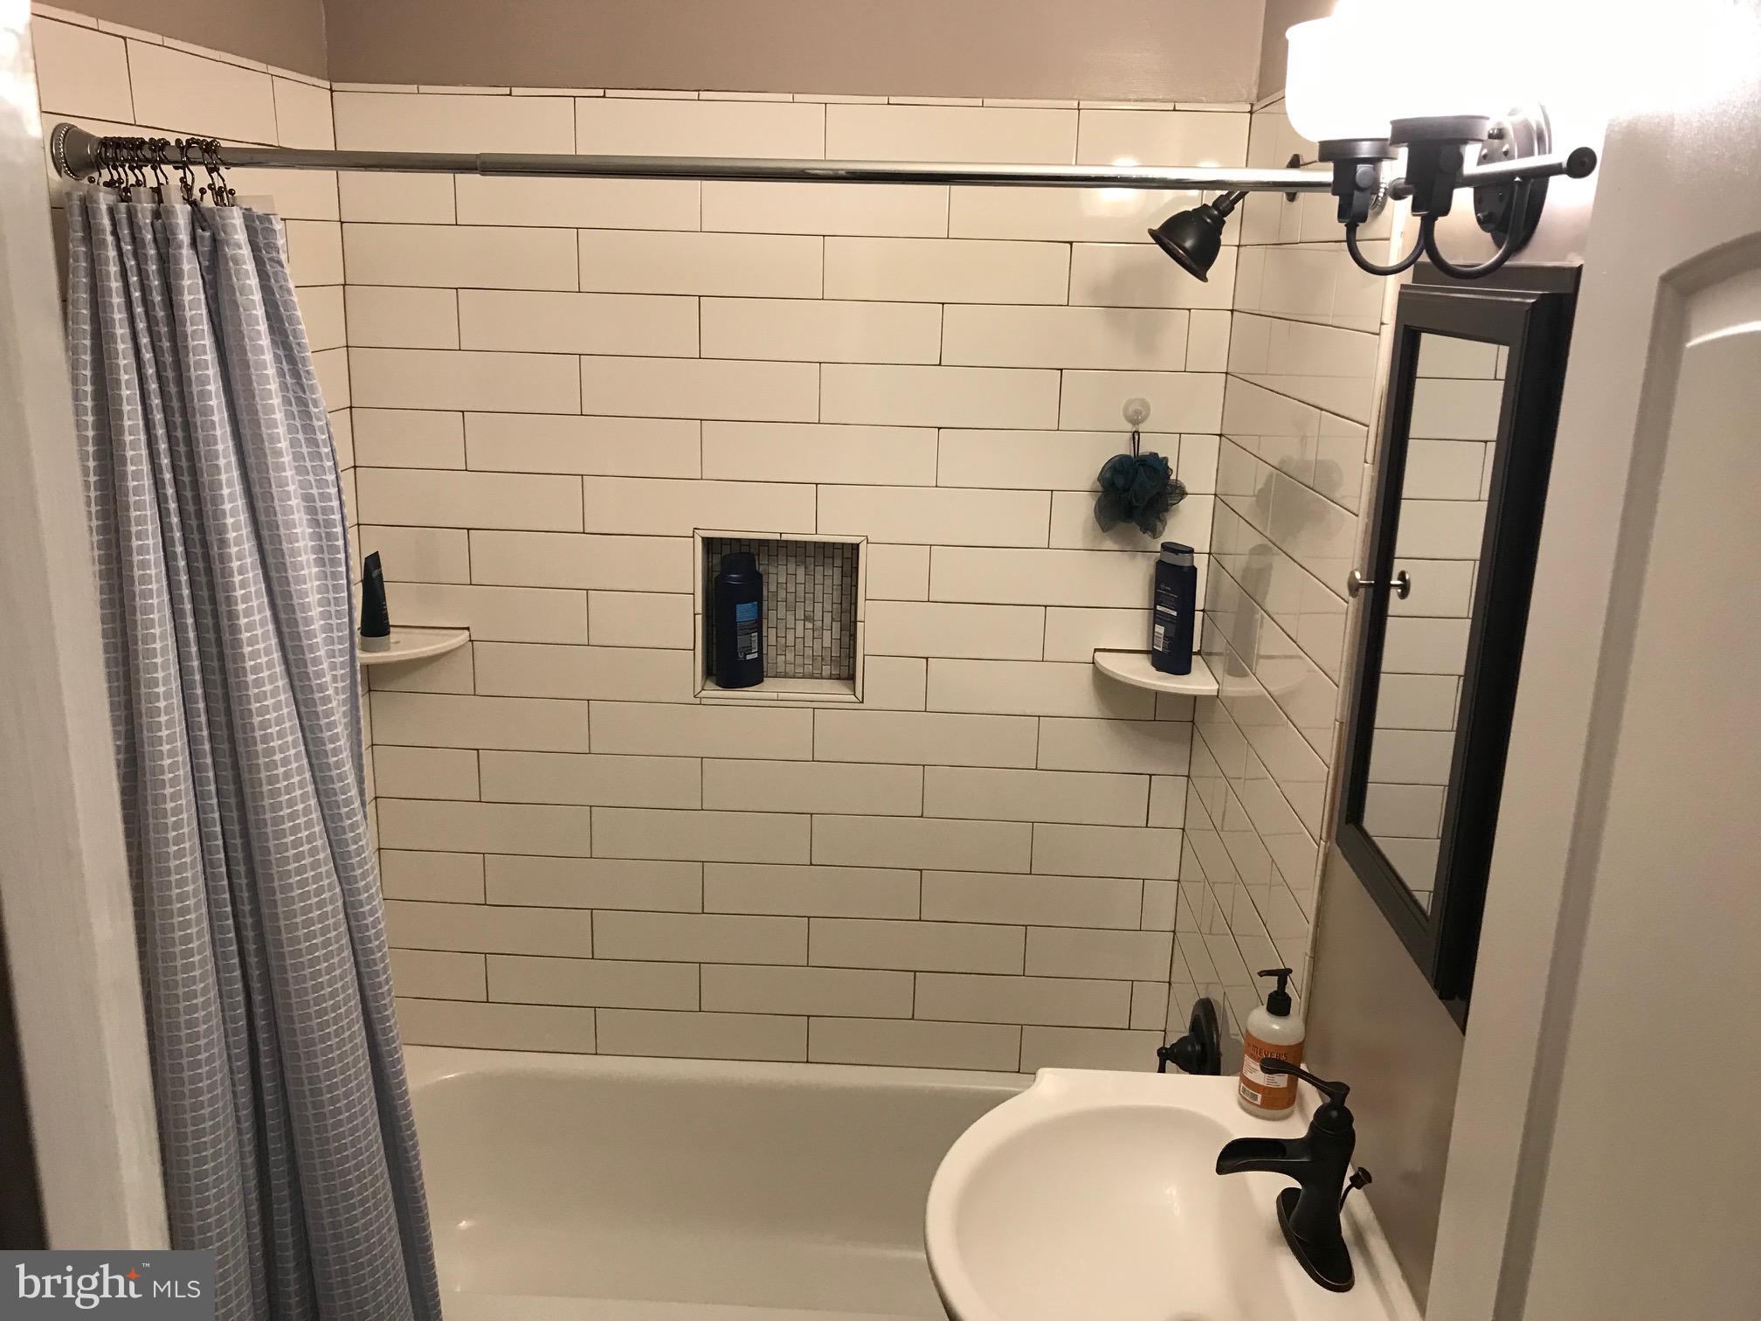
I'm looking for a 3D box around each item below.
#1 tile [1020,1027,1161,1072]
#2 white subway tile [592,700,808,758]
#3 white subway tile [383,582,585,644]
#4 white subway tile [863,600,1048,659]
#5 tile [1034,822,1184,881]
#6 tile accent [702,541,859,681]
[{"bbox_3d":[0.406,0.747,2.731,0.273,0.098,0.010,2,15,1],"label":"tile"},{"bbox_3d":[-0.325,0.128,2.587,0.406,0.100,0.009,2,15,1],"label":"white subway tile"},{"bbox_3d":[-0.723,-0.085,2.554,0.402,0.101,0.009,2,15,1],"label":"white subway tile"},{"bbox_3d":[0.134,-0.053,2.523,0.319,0.100,0.009,2,15,1],"label":"white subway tile"},{"bbox_3d":[0.419,0.353,2.627,0.273,0.100,0.010,2,15,1],"label":"tile"},{"bbox_3d":[-0.176,-0.100,2.616,0.277,0.275,0.010,2,15,1],"label":"tile accent"}]

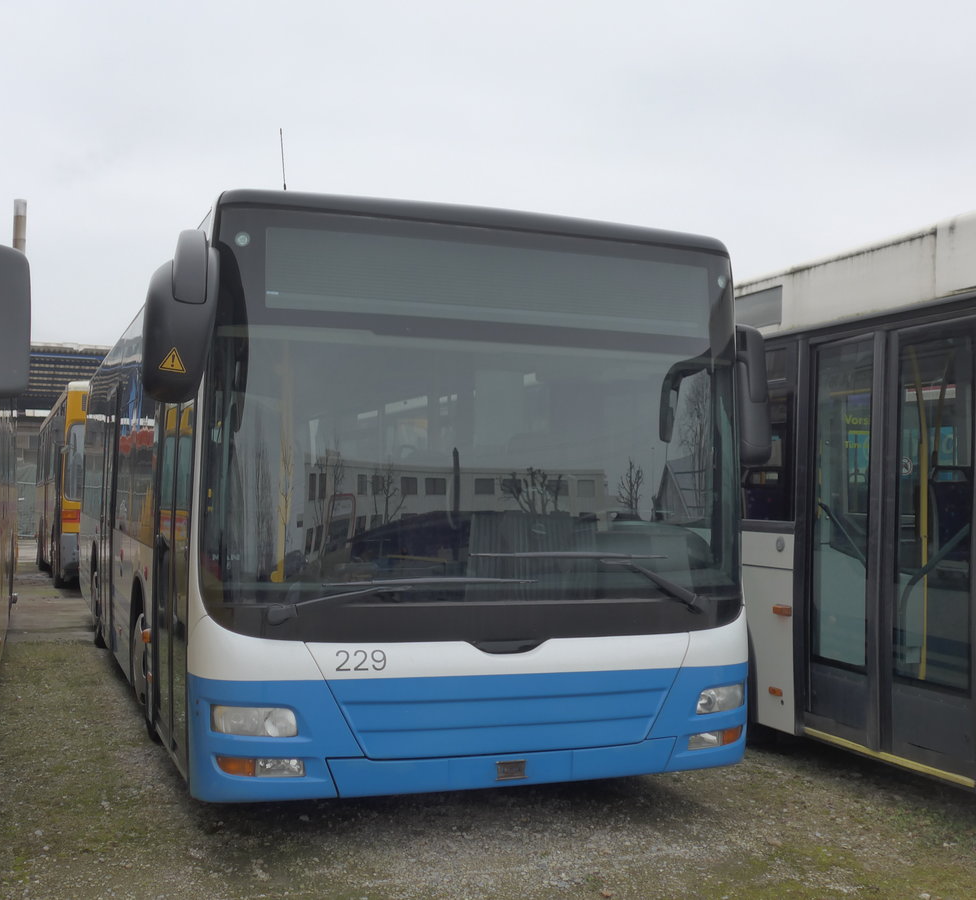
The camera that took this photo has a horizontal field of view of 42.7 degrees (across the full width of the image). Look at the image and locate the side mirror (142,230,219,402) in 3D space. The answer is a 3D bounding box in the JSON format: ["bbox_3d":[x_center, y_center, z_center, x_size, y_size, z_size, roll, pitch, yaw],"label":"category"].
[{"bbox_3d":[-1.130,-0.487,4.585,0.260,0.625,0.190,1,-2,-7],"label":"side mirror"}]

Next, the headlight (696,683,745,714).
[{"bbox_3d":[1.025,1.090,5.483,0.325,0.115,0.100,2,-2,-32],"label":"headlight"}]

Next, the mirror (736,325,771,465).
[{"bbox_3d":[1.232,-0.261,5.859,0.210,0.640,0.180,2,-2,-33],"label":"mirror"}]

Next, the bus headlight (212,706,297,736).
[{"bbox_3d":[-0.890,1.032,4.760,0.325,0.115,0.100,1,-2,-10],"label":"bus headlight"}]

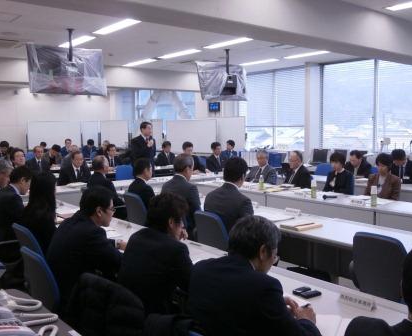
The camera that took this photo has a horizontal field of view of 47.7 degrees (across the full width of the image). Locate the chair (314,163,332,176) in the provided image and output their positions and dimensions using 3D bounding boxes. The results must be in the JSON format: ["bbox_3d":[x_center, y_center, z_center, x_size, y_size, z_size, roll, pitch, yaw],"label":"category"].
[{"bbox_3d":[1.991,0.364,8.389,0.580,0.860,0.560,-5,7,-40],"label":"chair"}]

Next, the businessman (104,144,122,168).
[{"bbox_3d":[-2.030,0.127,10.197,0.520,1.256,0.780,-4,6,-38],"label":"businessman"}]

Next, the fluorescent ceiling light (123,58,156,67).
[{"bbox_3d":[-1.546,-2.501,10.893,0.220,0.080,1.250,-4,6,-38],"label":"fluorescent ceiling light"}]

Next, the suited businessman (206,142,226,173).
[{"bbox_3d":[0.190,0.124,9.809,0.500,1.300,0.680,-4,6,-37],"label":"suited businessman"}]

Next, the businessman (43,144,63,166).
[{"bbox_3d":[-3.321,0.121,10.392,0.550,1.243,0.800,-4,6,-38],"label":"businessman"}]

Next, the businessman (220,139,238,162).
[{"bbox_3d":[0.662,-0.051,11.766,0.550,1.270,0.780,-2,5,-21],"label":"businessman"}]

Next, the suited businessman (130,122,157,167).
[{"bbox_3d":[-1.178,0.001,8.869,0.380,1.735,0.520,3,6,38],"label":"suited businessman"}]

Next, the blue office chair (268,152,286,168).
[{"bbox_3d":[1.666,0.160,11.042,0.580,1.033,0.580,3,6,38],"label":"blue office chair"}]

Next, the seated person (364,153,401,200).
[{"bbox_3d":[2.223,0.452,6.060,0.780,1.264,0.520,-4,6,-38],"label":"seated person"}]

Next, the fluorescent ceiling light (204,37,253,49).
[{"bbox_3d":[0.427,-2.488,9.245,0.230,0.080,1.250,-5,6,-40],"label":"fluorescent ceiling light"}]

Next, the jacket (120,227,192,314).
[{"bbox_3d":[-0.217,0.588,2.361,0.430,0.600,0.490,-5,7,-40],"label":"jacket"}]

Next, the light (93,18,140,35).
[{"bbox_3d":[-1.419,-2.225,7.334,0.240,0.090,1.240,-4,6,-38],"label":"light"}]

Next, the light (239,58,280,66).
[{"bbox_3d":[1.273,-2.554,11.251,0.240,0.090,1.240,-4,6,-38],"label":"light"}]

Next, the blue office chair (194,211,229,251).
[{"bbox_3d":[0.182,0.773,4.133,0.580,0.860,0.560,-5,7,-40],"label":"blue office chair"}]

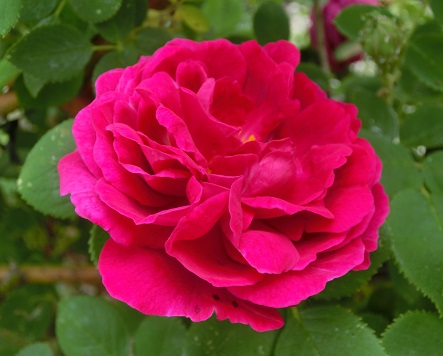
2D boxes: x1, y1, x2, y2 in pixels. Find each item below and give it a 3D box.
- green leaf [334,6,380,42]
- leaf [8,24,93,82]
[{"bbox_3d":[0.086,-0.094,0.310,0.033,0.015,0.024,0,69,6],"label":"green leaf"},{"bbox_3d":[-0.084,-0.061,0.250,0.041,0.014,0.029,0,67,-3],"label":"leaf"}]

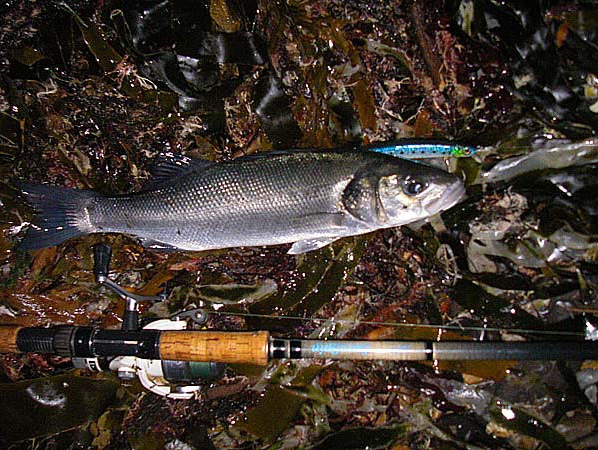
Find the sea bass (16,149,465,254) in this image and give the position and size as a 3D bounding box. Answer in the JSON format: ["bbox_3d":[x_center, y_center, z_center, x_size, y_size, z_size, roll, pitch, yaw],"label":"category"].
[{"bbox_3d":[-0.065,-0.025,0.730,0.495,0.060,0.114,-4,70,0],"label":"sea bass"}]

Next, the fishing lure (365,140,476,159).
[{"bbox_3d":[0.137,-0.085,0.745,0.126,0.016,0.019,1,70,-1],"label":"fishing lure"}]

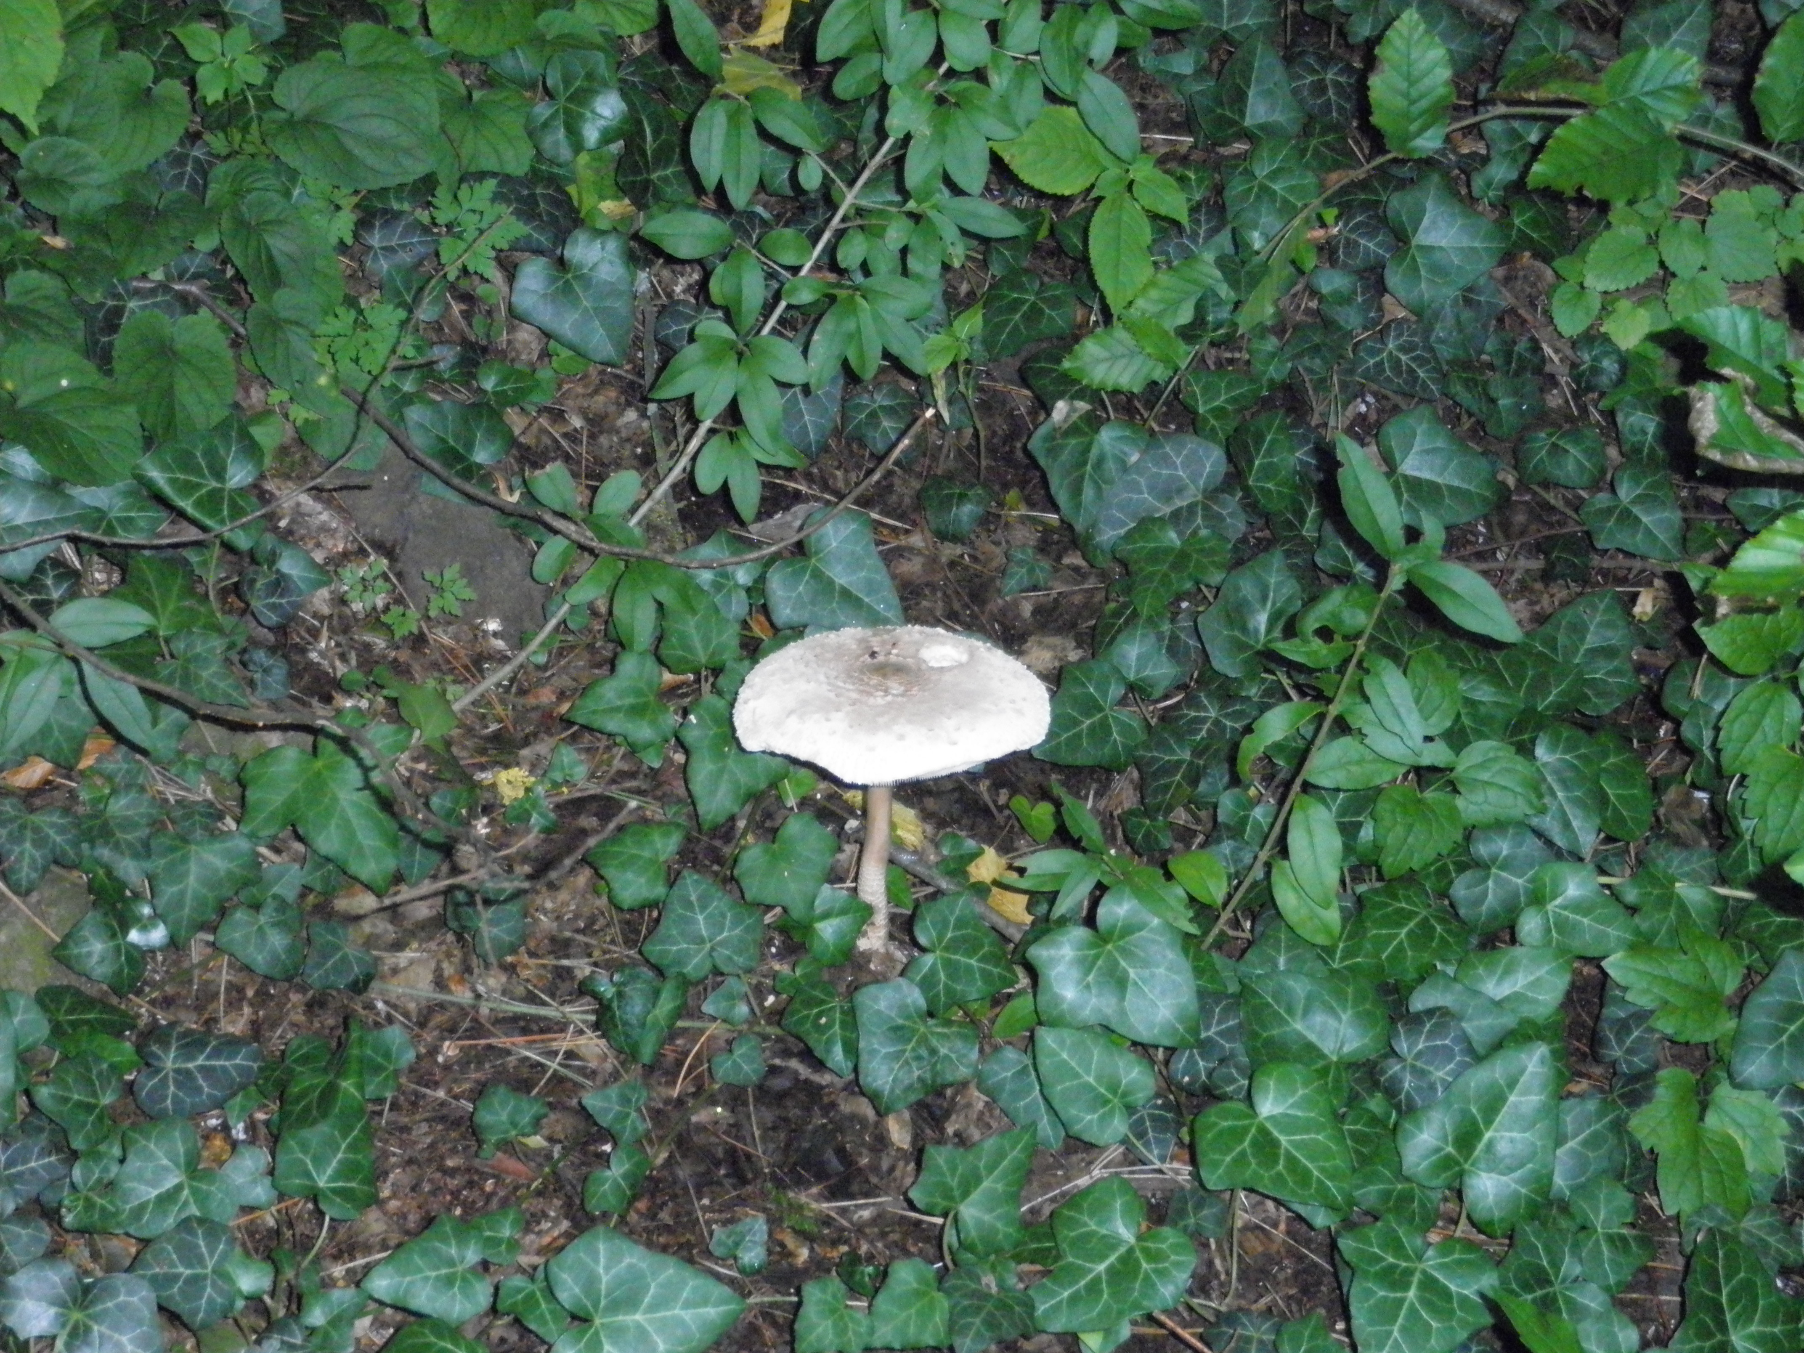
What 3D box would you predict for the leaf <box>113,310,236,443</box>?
[{"bbox_3d":[-0.355,-0.146,2.171,0.059,0.015,0.079,-4,58,-3],"label":"leaf"}]

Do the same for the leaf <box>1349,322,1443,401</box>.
[{"bbox_3d":[0.249,-0.154,2.205,0.045,0.010,0.053,-30,61,-19],"label":"leaf"}]

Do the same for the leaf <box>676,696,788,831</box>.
[{"bbox_3d":[-0.076,0.039,1.975,0.052,0.011,0.068,8,60,5],"label":"leaf"}]

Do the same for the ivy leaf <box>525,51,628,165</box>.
[{"bbox_3d":[-0.175,-0.307,2.402,0.069,0.015,0.081,27,59,17],"label":"ivy leaf"}]

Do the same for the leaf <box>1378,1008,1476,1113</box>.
[{"bbox_3d":[0.216,0.156,1.777,0.047,0.010,0.050,20,60,12],"label":"leaf"}]

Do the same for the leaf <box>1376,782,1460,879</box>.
[{"bbox_3d":[0.222,0.067,1.908,0.037,0.011,0.046,17,61,10],"label":"leaf"}]

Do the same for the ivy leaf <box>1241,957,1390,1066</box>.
[{"bbox_3d":[0.164,0.134,1.780,0.053,0.013,0.061,-38,67,-20],"label":"ivy leaf"}]

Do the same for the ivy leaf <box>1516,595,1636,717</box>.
[{"bbox_3d":[0.302,-0.011,1.966,0.058,0.013,0.074,24,58,16],"label":"ivy leaf"}]

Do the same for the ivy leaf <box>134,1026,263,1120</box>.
[{"bbox_3d":[-0.293,0.166,1.850,0.051,0.015,0.048,-3,48,-3],"label":"ivy leaf"}]

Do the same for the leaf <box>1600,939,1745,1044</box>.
[{"bbox_3d":[0.344,0.137,1.972,0.066,0.015,0.058,15,55,14],"label":"leaf"}]

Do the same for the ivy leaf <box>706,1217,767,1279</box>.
[{"bbox_3d":[-0.059,0.217,1.707,0.025,0.009,0.023,35,64,20],"label":"ivy leaf"}]

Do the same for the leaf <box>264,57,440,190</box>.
[{"bbox_3d":[-0.287,-0.293,2.353,0.111,0.015,0.098,19,51,16],"label":"leaf"}]

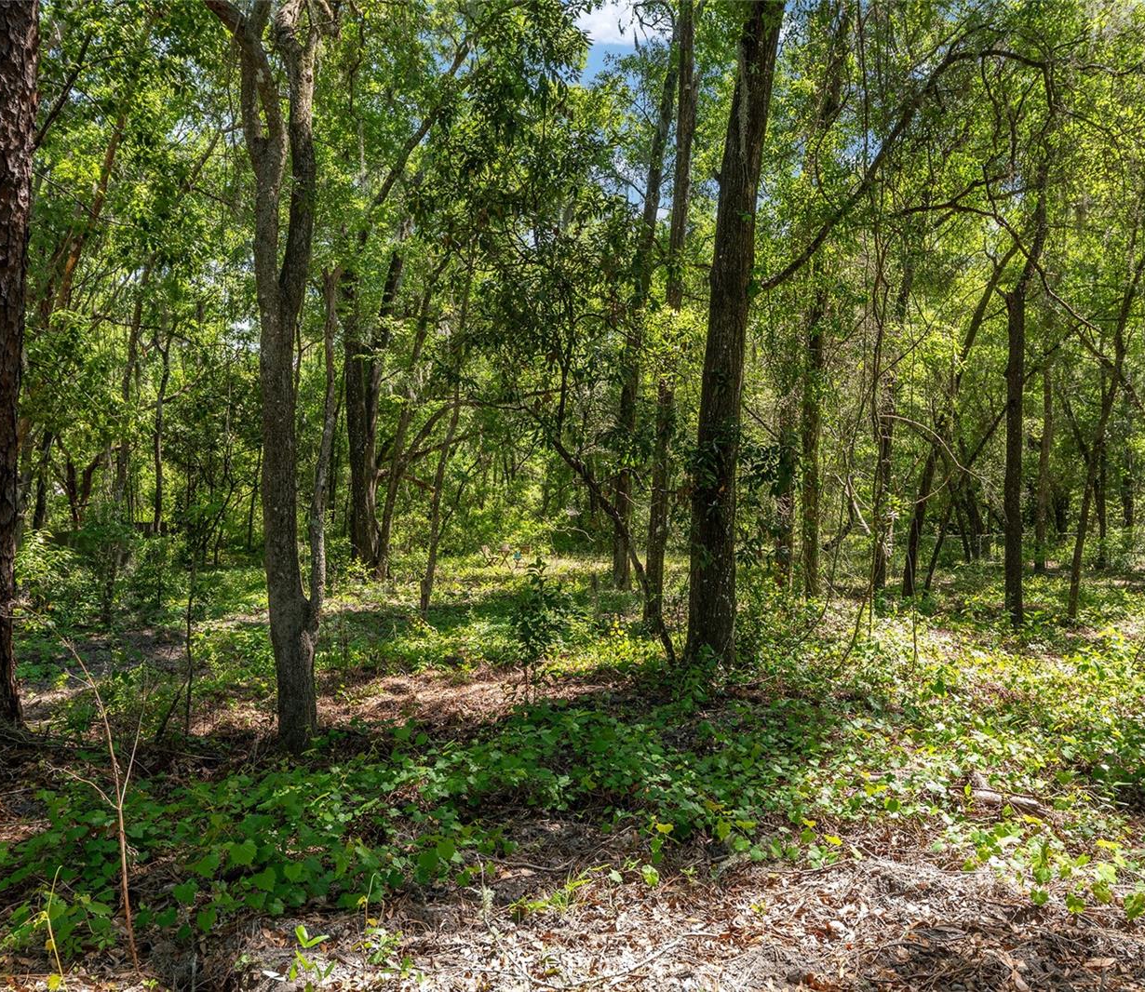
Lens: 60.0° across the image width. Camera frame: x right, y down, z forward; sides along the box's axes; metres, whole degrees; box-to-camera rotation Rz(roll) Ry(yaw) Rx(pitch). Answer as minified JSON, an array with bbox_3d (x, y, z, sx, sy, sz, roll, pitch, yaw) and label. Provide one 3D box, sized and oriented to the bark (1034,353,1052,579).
[{"bbox_3d":[12.092,-0.777,25.500,0.440,5.497,0.420,0,0,0],"label":"bark"}]

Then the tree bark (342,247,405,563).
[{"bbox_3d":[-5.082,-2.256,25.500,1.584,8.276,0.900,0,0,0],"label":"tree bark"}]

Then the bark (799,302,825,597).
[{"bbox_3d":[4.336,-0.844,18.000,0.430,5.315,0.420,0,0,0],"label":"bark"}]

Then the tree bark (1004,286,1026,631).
[{"bbox_3d":[5.888,-0.557,13.200,0.300,4.547,0.300,0,0,0],"label":"tree bark"}]

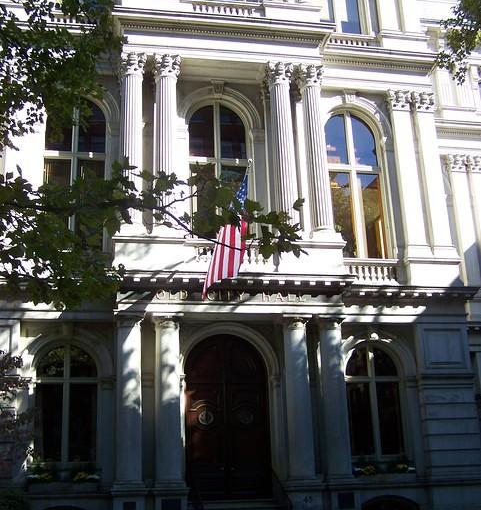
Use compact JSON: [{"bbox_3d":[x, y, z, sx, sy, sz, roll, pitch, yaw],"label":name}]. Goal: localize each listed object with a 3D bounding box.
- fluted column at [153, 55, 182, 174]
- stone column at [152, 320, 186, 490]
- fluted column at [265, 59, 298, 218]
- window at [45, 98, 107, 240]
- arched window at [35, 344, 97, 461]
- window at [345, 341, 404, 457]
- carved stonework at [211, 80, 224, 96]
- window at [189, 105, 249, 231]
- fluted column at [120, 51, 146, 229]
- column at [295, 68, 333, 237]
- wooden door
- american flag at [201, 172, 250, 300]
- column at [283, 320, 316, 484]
[{"bbox_3d":[-2.615,-3.895,25.162,0.938,6.865,0.938,1,-19,-10],"label":"fluted column"},{"bbox_3d":[-2.278,4.601,22.256,1.000,5.355,1.000,1,-19,-10],"label":"stone column"},{"bbox_3d":[1.589,-3.792,25.922,0.938,6.865,0.938,1,-19,-10],"label":"fluted column"},{"bbox_3d":[-5.782,-2.963,24.532,2.064,5.568,0.288,2,-19,-10],"label":"window"},{"bbox_3d":[-5.389,4.567,21.892,1.891,3.744,0.288,2,-19,-10],"label":"arched window"},{"bbox_3d":[4.478,4.872,23.658,1.891,3.840,0.288,2,-19,-10],"label":"window"},{"bbox_3d":[-0.822,-6.185,26.154,0.432,0.614,0.365,2,-19,-10],"label":"carved stonework"},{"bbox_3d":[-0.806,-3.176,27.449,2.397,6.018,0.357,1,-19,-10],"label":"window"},{"bbox_3d":[-3.809,-3.925,24.947,0.938,6.865,0.938,1,-19,-10],"label":"fluted column"},{"bbox_3d":[2.683,-3.733,24.543,0.826,6.336,0.826,2,-19,-10],"label":"column"},{"bbox_3d":[-0.443,5.153,22.785,2.832,5.232,0.240,2,-19,-10],"label":"wooden door"},{"bbox_3d":[-0.420,-0.541,21.797,1.275,3.519,1.326,1,-19,-10],"label":"american flag"},{"bbox_3d":[1.806,4.338,21.633,0.806,4.992,0.806,2,-19,-10],"label":"column"}]

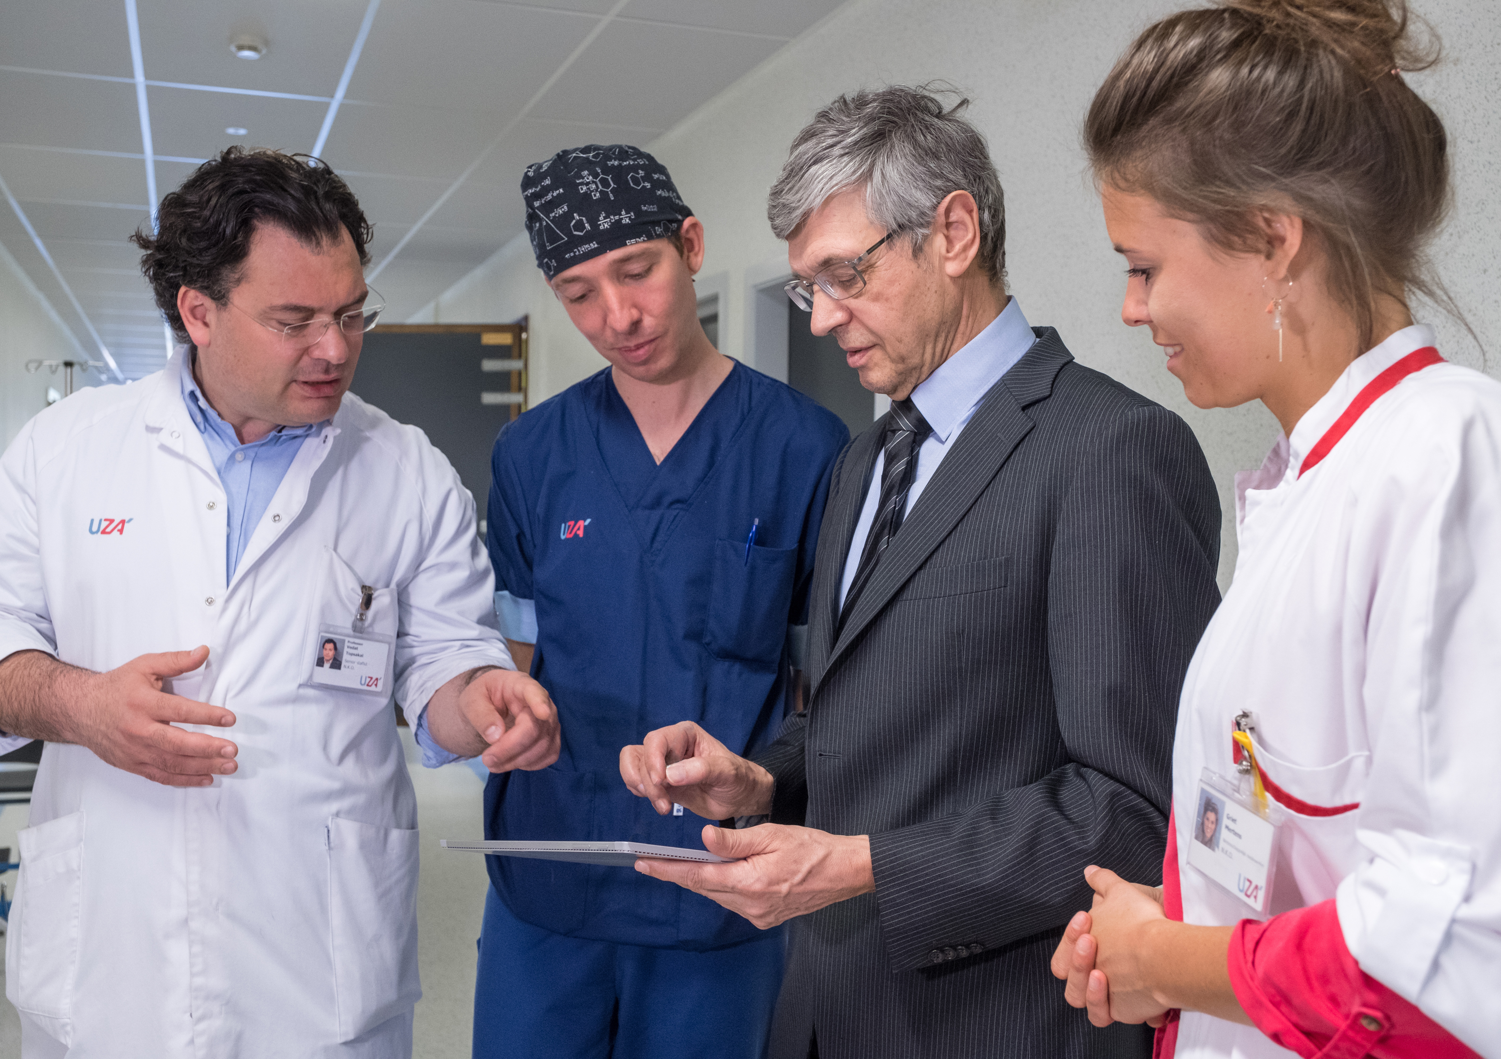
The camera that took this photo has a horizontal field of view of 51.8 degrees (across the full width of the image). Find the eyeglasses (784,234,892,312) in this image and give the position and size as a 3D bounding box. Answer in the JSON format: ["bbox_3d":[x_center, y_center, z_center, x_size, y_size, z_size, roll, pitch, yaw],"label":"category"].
[{"bbox_3d":[0.106,-0.233,1.300,0.140,0.043,0.140,-38,15,-20],"label":"eyeglasses"}]

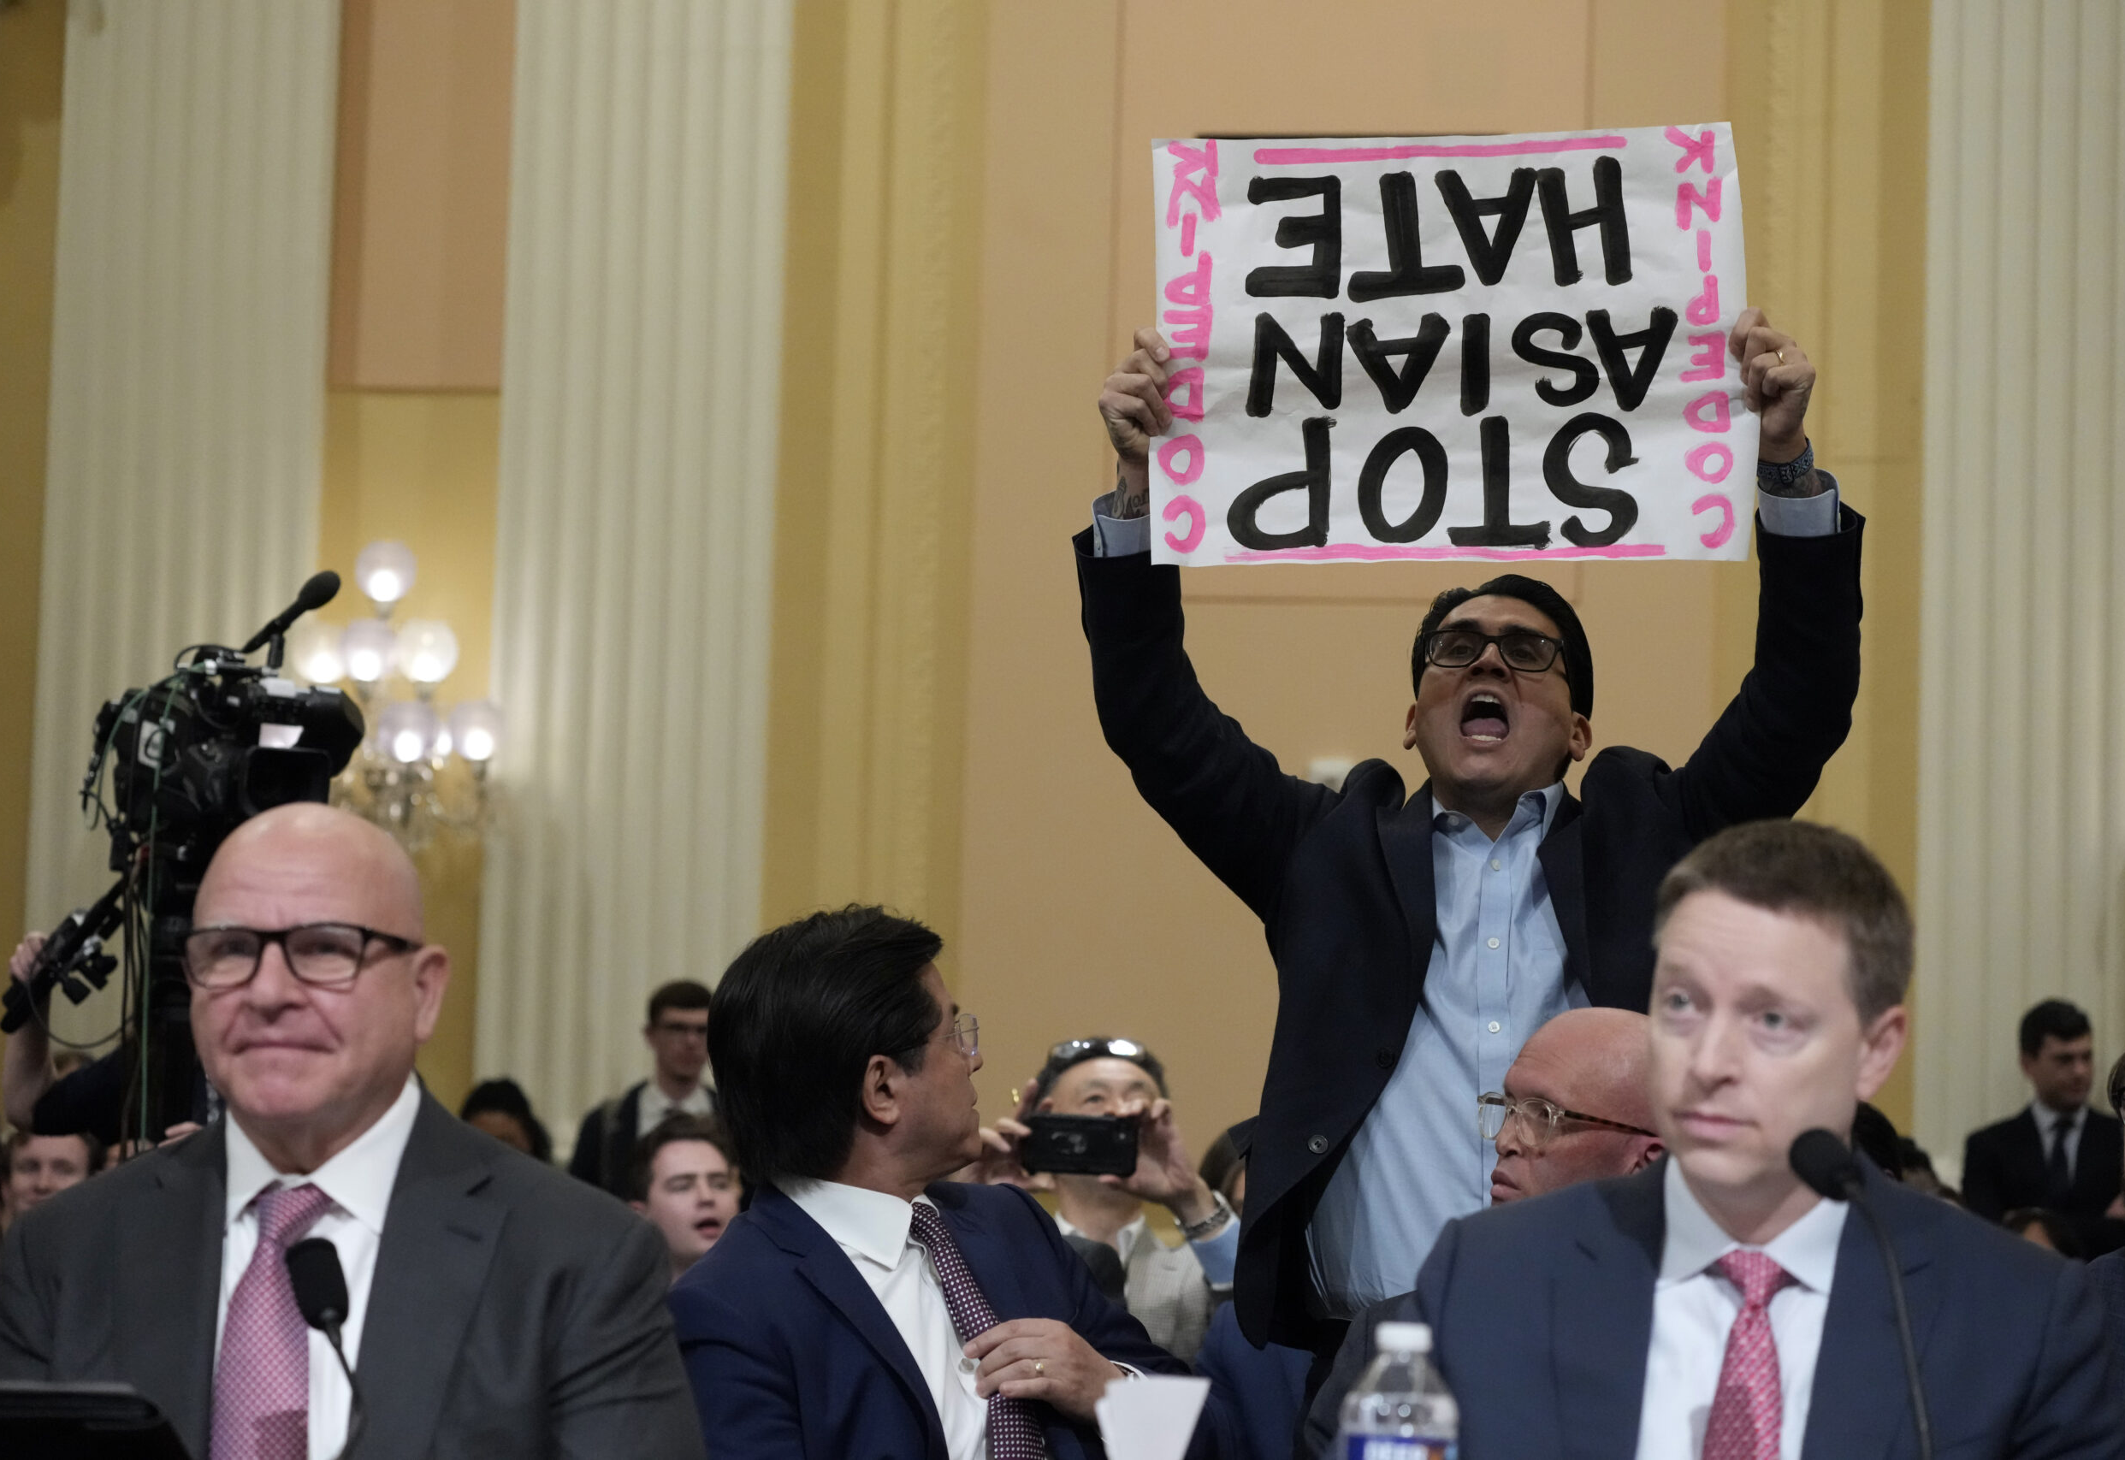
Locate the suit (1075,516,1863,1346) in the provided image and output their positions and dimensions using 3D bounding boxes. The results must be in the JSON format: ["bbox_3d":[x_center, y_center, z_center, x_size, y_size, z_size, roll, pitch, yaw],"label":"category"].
[{"bbox_3d":[0.424,0.209,6.320,0.790,0.840,0.400,1,-5,7],"label":"suit"}]

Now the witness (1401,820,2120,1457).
[{"bbox_3d":[0.413,0.721,3.675,0.560,1.310,0.800,1,-6,10],"label":"witness"}]

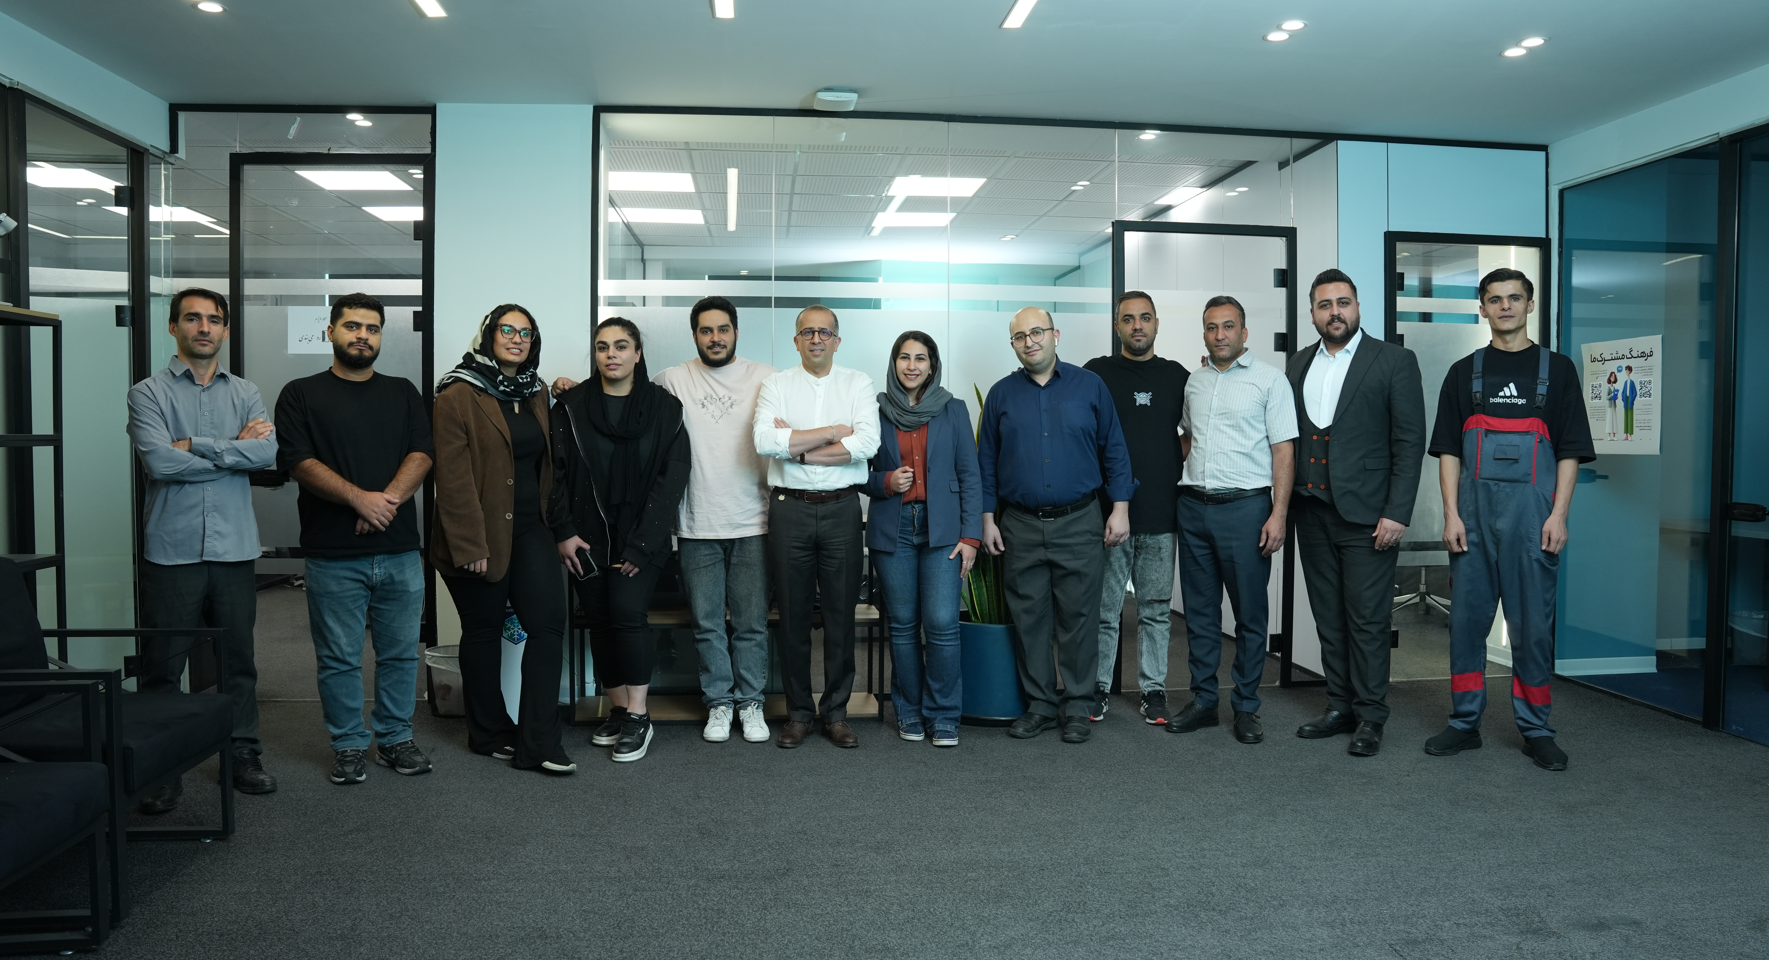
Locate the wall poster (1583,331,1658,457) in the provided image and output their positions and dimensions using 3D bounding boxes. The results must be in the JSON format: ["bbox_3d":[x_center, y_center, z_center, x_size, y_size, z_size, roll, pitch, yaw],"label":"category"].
[{"bbox_3d":[3.394,-0.380,5.430,0.010,0.531,0.504,0,2,-6],"label":"wall poster"}]

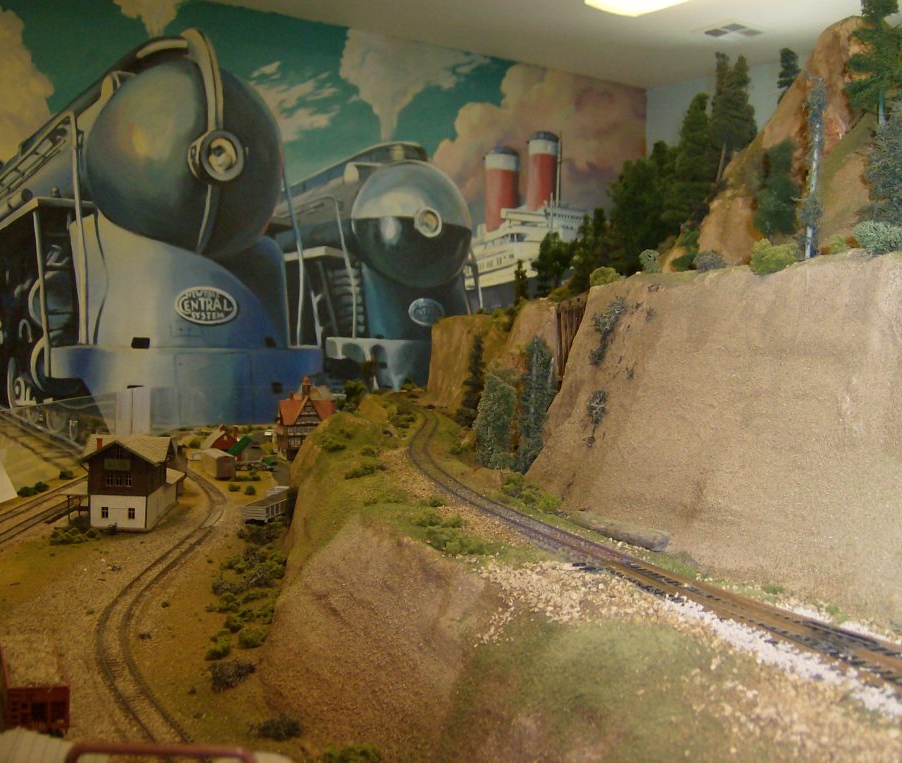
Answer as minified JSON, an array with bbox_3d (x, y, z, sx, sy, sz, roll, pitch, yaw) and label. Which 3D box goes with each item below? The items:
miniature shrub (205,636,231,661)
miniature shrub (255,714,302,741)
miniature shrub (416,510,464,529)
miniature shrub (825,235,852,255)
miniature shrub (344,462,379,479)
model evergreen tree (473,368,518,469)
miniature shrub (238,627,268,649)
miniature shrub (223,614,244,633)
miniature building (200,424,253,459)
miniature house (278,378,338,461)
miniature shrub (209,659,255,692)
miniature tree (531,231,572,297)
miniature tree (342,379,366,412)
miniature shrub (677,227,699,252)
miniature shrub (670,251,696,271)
[{"bbox_3d":[-0.159,0.181,0.725,0.017,0.013,0.016,0,5,0],"label":"miniature shrub"},{"bbox_3d":[-0.096,0.192,0.590,0.026,0.013,0.020,0,3,0],"label":"miniature shrub"},{"bbox_3d":[-0.007,0.093,0.720,0.034,0.009,0.019,0,5,0],"label":"miniature shrub"},{"bbox_3d":[0.211,-0.075,0.580,0.013,0.011,0.013,0,5,0],"label":"miniature shrub"},{"bbox_3d":[-0.078,0.078,0.930,0.031,0.011,0.020,0,5,0],"label":"miniature shrub"},{"bbox_3d":[0.034,0.028,0.810,0.034,0.076,0.032,0,3,0],"label":"model evergreen tree"},{"bbox_3d":[-0.141,0.182,0.754,0.021,0.015,0.018,0,3,0],"label":"miniature shrub"},{"bbox_3d":[-0.163,0.181,0.794,0.015,0.012,0.015,0,3,0],"label":"miniature shrub"},{"bbox_3d":[-0.355,0.093,1.680,0.078,0.047,0.070,-2,5,-22],"label":"miniature building"},{"bbox_3d":[-0.222,0.055,1.645,0.082,0.121,0.075,-2,5,-18],"label":"miniature house"},{"bbox_3d":[-0.138,0.185,0.668,0.029,0.018,0.024,0,3,0],"label":"miniature shrub"},{"bbox_3d":[0.114,-0.133,1.200,0.045,0.074,0.043,0,5,0],"label":"miniature tree"},{"bbox_3d":[-0.137,0.018,1.500,0.035,0.046,0.034,0,3,0],"label":"miniature tree"},{"bbox_3d":[0.185,-0.111,0.830,0.017,0.019,0.017,0,5,0],"label":"miniature shrub"},{"bbox_3d":[0.162,-0.084,0.740,0.020,0.015,0.018,0,3,0],"label":"miniature shrub"}]

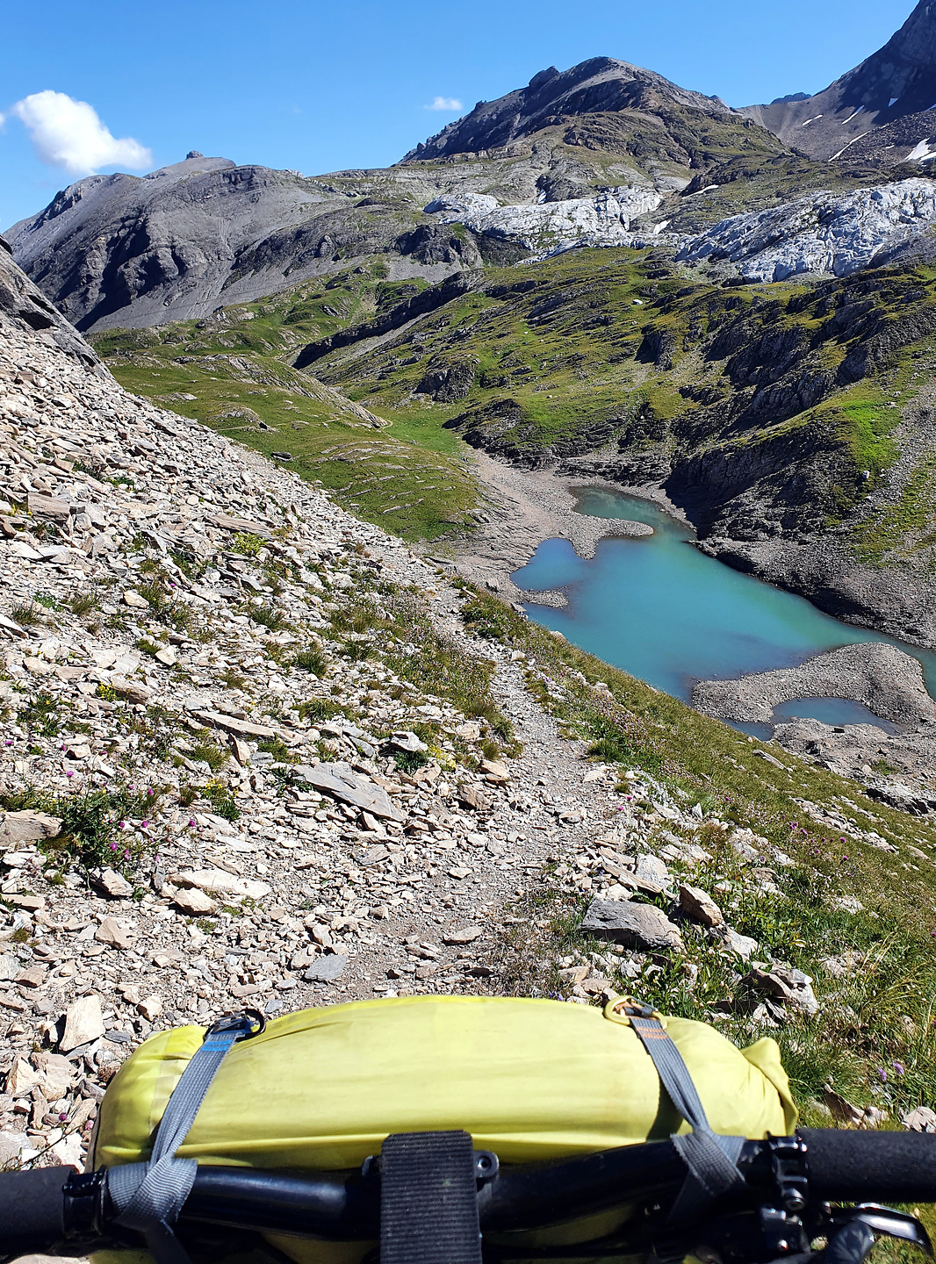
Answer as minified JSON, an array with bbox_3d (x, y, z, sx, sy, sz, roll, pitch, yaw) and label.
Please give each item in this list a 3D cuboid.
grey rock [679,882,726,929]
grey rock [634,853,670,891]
[{"bbox_3d":[0.859,1.008,3.500,0.175,0.100,0.105,34,31,15],"label":"grey rock"},{"bbox_3d":[0.737,0.962,3.800,0.135,0.100,0.110,12,22,14],"label":"grey rock"}]

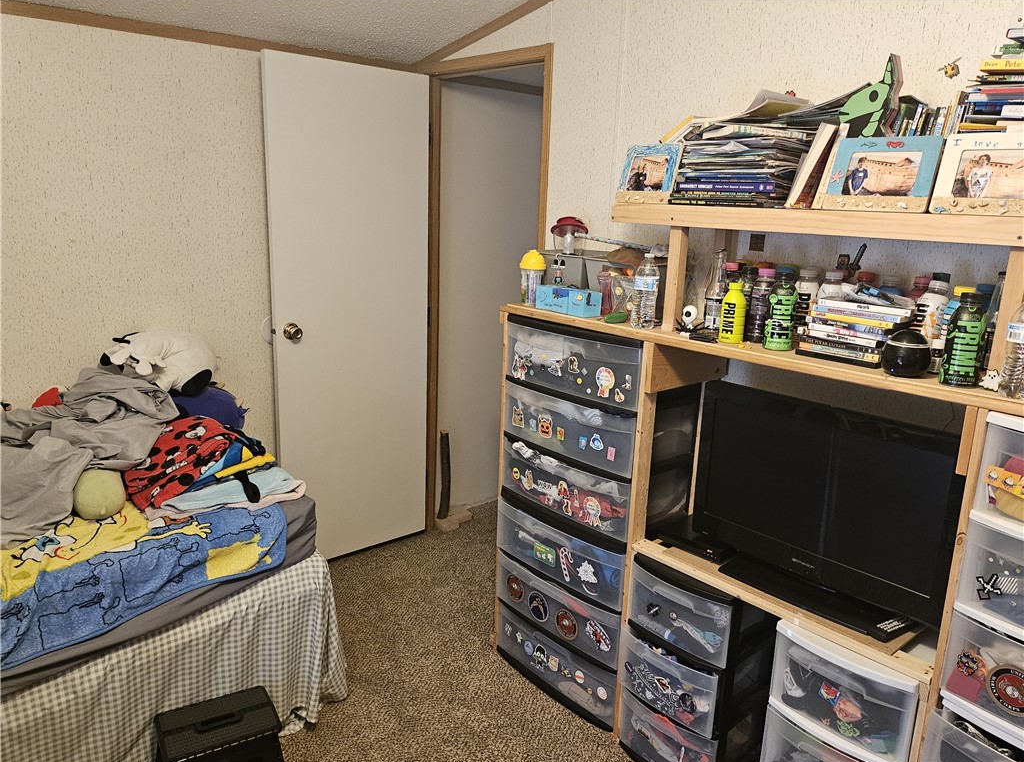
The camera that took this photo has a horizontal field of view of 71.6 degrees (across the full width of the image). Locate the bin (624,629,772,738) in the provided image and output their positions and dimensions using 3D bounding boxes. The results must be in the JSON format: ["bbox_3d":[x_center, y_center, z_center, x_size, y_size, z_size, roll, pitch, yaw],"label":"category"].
[{"bbox_3d":[0.540,0.823,2.106,0.360,0.188,0.345,-11,19,-42],"label":"bin"}]

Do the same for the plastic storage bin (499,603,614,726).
[{"bbox_3d":[0.236,0.896,2.413,0.380,0.187,0.525,-10,18,-43],"label":"plastic storage bin"}]

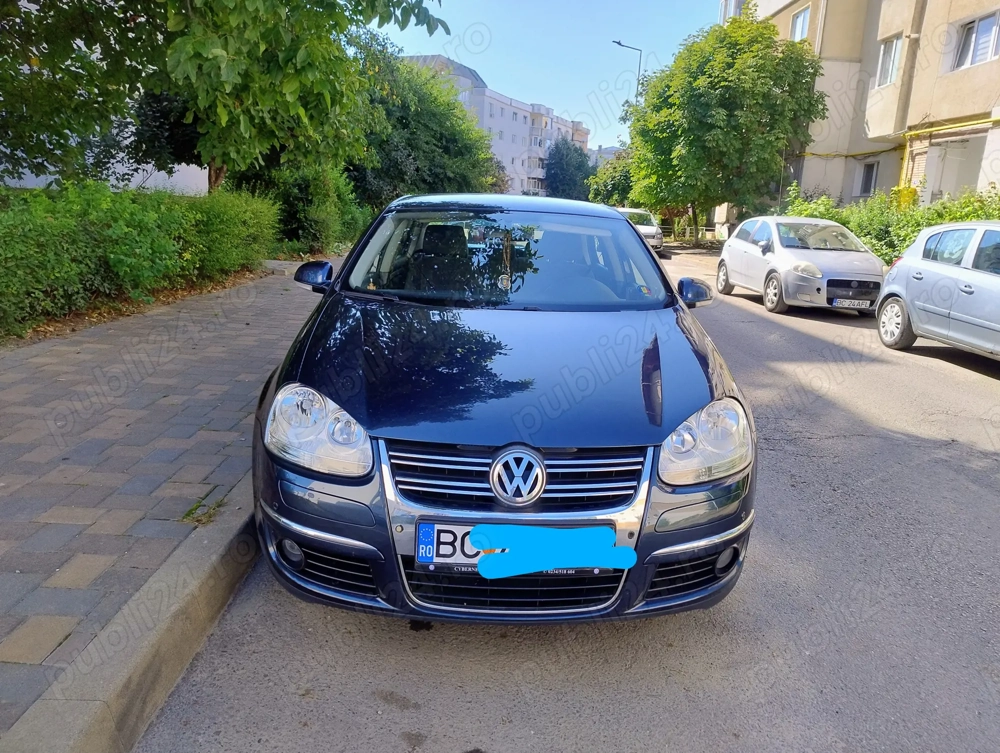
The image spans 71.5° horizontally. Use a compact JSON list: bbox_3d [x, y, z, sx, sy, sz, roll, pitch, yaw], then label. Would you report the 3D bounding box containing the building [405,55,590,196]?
[{"bbox_3d":[0.506,-32.590,103.223,13.000,18.500,40.800,8,15,23],"label":"building"}]

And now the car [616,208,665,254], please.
[{"bbox_3d":[4.410,-5.034,24.562,1.800,1.550,4.400,2,13,0],"label":"car"}]

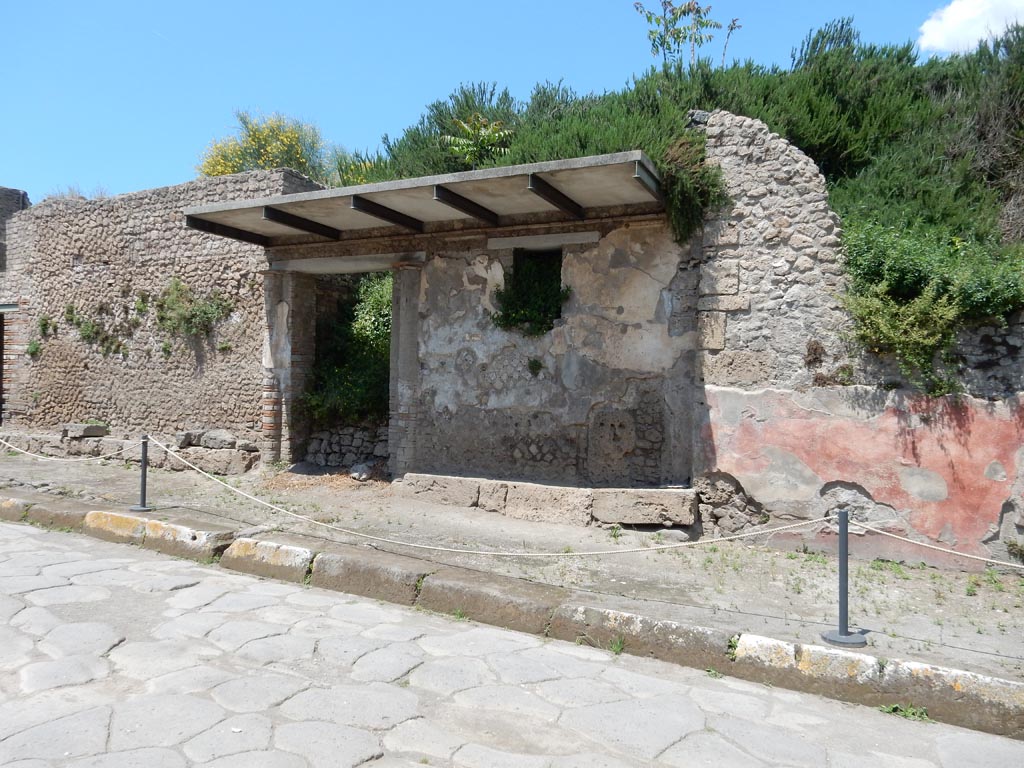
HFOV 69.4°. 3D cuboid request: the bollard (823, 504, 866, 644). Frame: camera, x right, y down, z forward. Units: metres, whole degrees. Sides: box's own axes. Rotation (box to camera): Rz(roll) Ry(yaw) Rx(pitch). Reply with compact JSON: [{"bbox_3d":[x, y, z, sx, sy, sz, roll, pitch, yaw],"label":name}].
[{"bbox_3d":[2.305,1.328,5.132,0.295,0.900,0.295,0,-1,24],"label":"bollard"}]

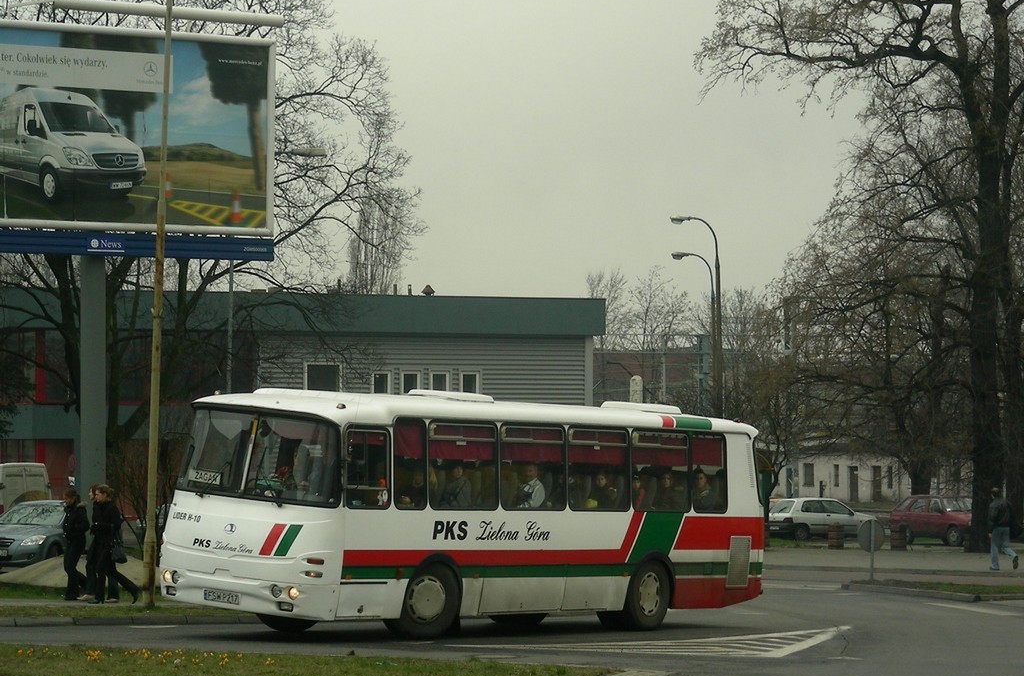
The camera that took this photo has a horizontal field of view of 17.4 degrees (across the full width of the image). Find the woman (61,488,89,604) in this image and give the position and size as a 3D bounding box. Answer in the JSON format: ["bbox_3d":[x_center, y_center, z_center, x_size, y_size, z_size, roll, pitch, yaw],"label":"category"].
[{"bbox_3d":[-6.306,2.993,48.400,0.450,1.620,0.480,0,-2,-13],"label":"woman"}]

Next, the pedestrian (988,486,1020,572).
[{"bbox_3d":[10.366,4.039,70.500,0.620,1.750,0.520,-2,-3,38],"label":"pedestrian"}]

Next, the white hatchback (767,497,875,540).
[{"bbox_3d":[9.793,5.821,107.500,3.710,1.390,1.630,2,-3,-38],"label":"white hatchback"}]

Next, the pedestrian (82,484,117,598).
[{"bbox_3d":[-5.987,2.980,48.400,0.580,1.680,0.480,0,-2,-5],"label":"pedestrian"}]

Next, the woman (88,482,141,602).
[{"bbox_3d":[-5.684,2.953,47.800,0.720,1.710,0.520,0,-2,-6],"label":"woman"}]

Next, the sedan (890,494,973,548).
[{"bbox_3d":[11.968,5.036,92.500,1.640,1.410,3.950,1,-3,-23],"label":"sedan"}]

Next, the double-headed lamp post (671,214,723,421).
[{"bbox_3d":[6.094,1.217,110.000,1.750,10.500,0.330,0,-2,3],"label":"double-headed lamp post"}]

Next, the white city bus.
[{"bbox_3d":[-0.399,2.206,42.853,2.500,3.030,10.000,2,-2,35],"label":"white city bus"}]

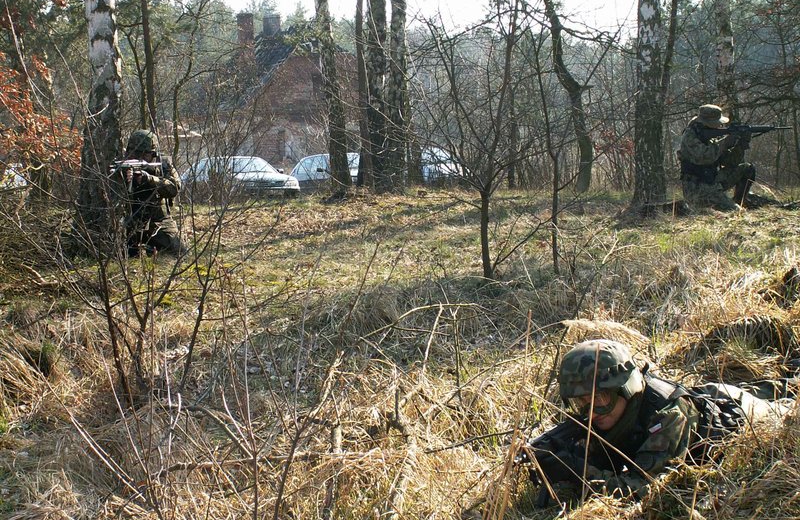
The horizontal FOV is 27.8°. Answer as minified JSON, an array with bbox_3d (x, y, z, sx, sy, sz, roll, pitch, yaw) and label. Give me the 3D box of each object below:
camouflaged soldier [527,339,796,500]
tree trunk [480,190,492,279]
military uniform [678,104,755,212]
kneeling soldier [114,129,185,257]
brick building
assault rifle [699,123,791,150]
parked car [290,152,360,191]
[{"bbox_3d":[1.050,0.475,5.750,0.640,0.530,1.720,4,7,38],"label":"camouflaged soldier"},{"bbox_3d":[0.665,-0.200,12.400,0.085,0.690,0.085,0,5,0],"label":"tree trunk"},{"bbox_3d":[3.445,-1.110,17.600,0.840,1.170,0.580,0,5,-4],"label":"military uniform"},{"bbox_3d":[-2.300,-0.617,15.000,0.560,1.180,0.600,5,7,42],"label":"kneeling soldier"},{"bbox_3d":[-4.600,-6.400,65.200,6.800,7.100,9.000,-2,6,-21],"label":"brick building"},{"bbox_3d":[3.740,-1.330,17.500,1.000,0.280,0.070,0,5,-2],"label":"assault rifle"},{"bbox_3d":[-2.000,-2.650,51.500,1.680,1.430,4.100,-3,6,-28],"label":"parked car"}]

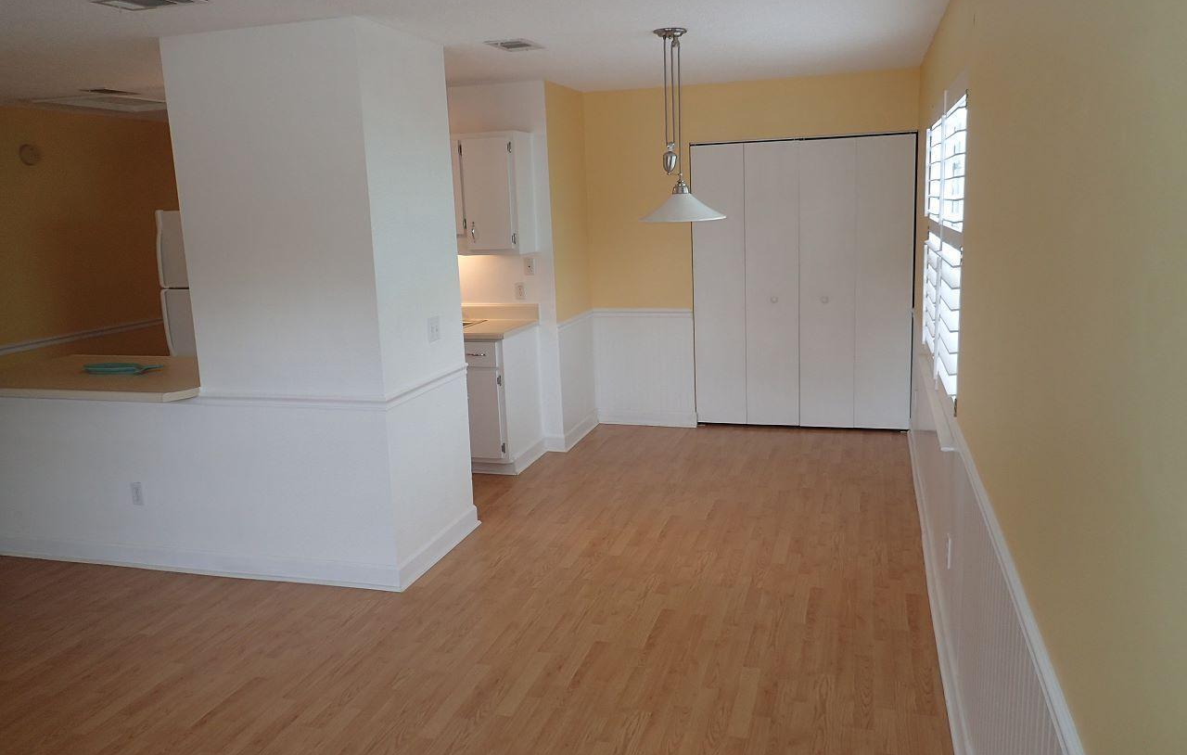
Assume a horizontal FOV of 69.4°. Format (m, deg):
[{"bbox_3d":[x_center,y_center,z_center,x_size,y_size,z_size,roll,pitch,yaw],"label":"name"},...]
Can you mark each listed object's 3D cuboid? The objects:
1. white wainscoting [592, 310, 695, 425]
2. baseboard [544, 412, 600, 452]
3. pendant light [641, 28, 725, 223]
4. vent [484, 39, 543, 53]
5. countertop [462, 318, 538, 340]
[{"bbox_3d":[0.384,-0.071,6.431,0.775,0.905,0.030,1,12,17],"label":"white wainscoting"},{"bbox_3d":[-0.143,0.382,6.274,0.145,0.120,0.800,1,12,17],"label":"baseboard"},{"bbox_3d":[0.407,-1.179,4.061,0.430,0.875,0.430,1,12,17],"label":"pendant light"},{"bbox_3d":[-0.380,-1.605,4.165,0.180,0.020,0.300,1,12,17],"label":"vent"},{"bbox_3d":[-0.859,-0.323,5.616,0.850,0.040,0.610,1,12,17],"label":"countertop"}]

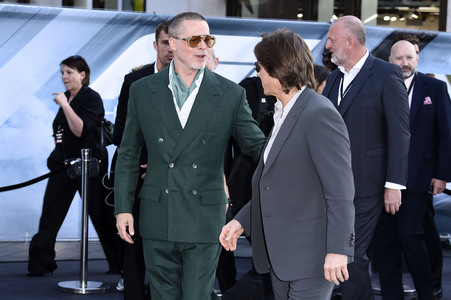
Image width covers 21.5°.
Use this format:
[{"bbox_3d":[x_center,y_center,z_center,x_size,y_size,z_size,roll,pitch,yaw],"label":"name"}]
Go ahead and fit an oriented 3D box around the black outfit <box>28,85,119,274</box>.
[{"bbox_3d":[-1.107,0.212,8.694,0.640,1.400,0.480,0,5,-17],"label":"black outfit"}]

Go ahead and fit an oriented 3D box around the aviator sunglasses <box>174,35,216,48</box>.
[{"bbox_3d":[-0.136,-0.461,5.008,0.145,0.053,0.145,1,8,-34],"label":"aviator sunglasses"}]

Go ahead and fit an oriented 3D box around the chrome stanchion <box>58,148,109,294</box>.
[{"bbox_3d":[-0.974,0.481,8.212,0.350,0.970,0.350,1,4,0],"label":"chrome stanchion"}]

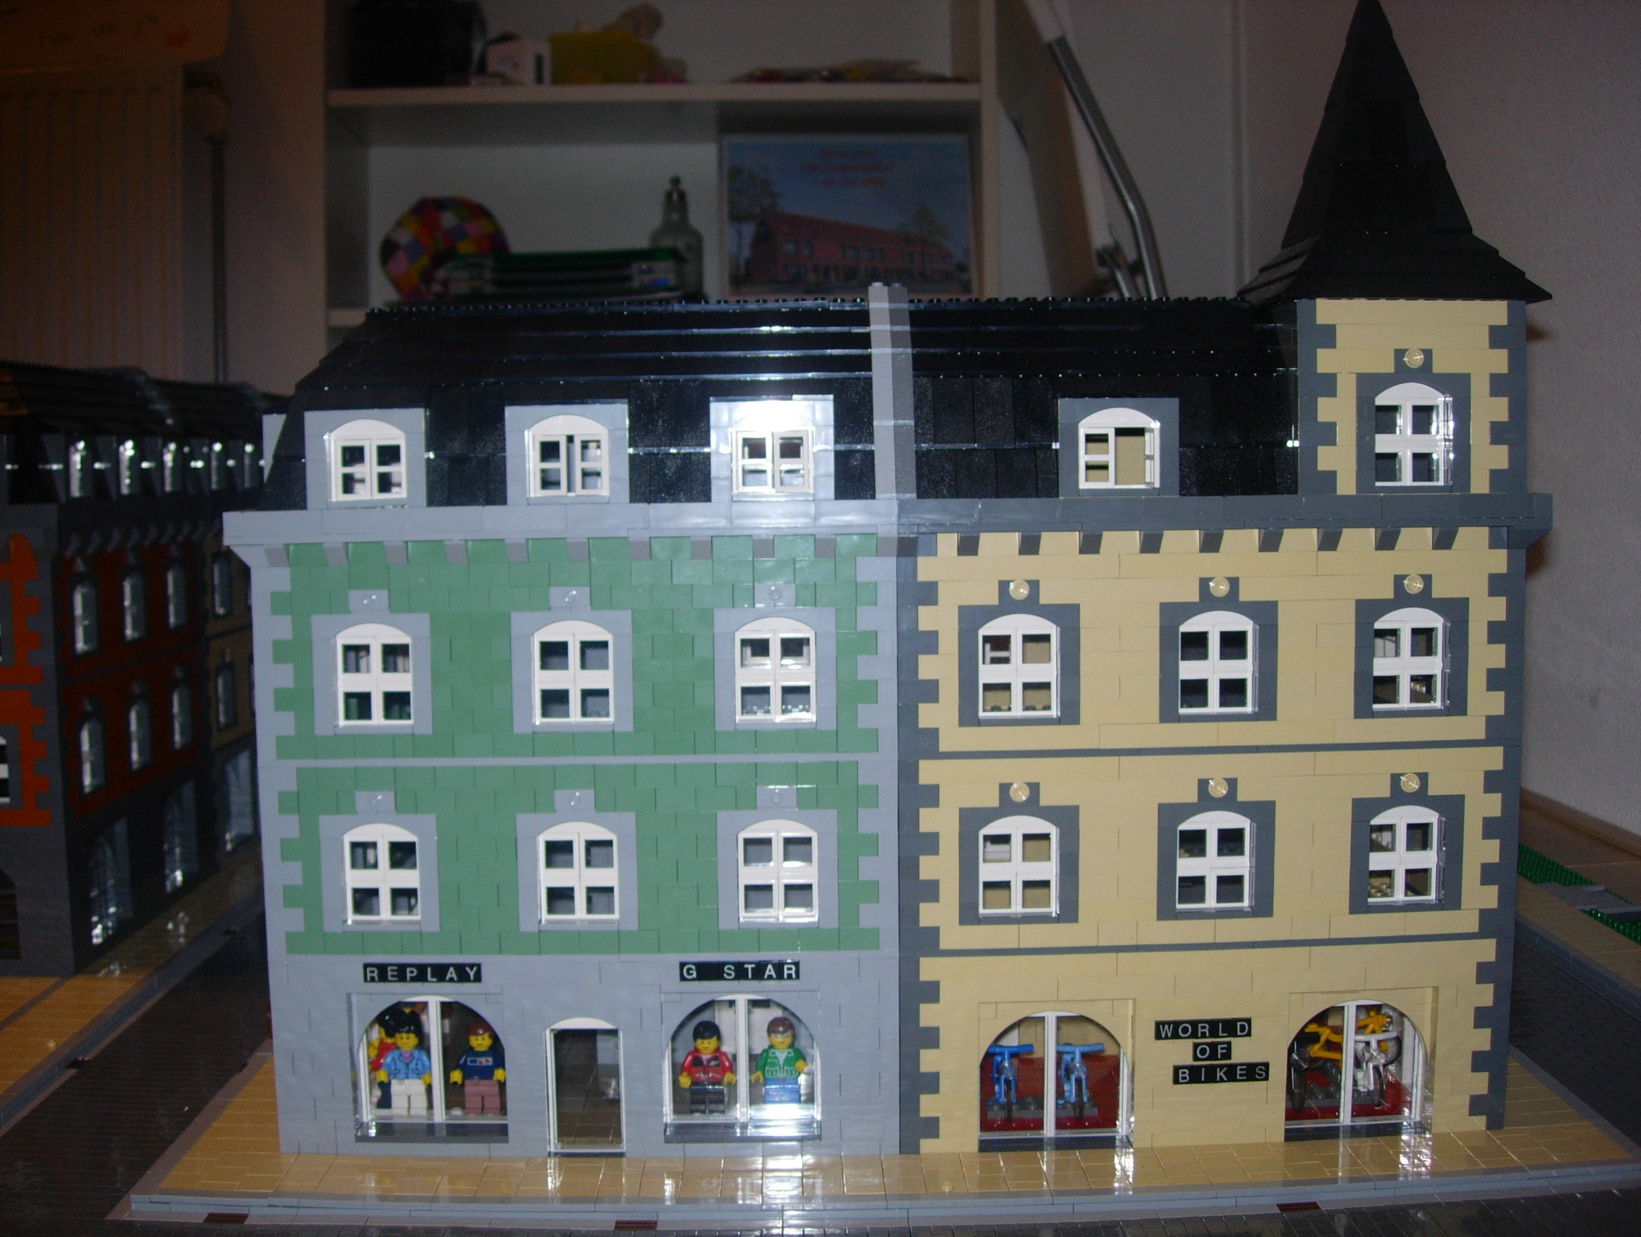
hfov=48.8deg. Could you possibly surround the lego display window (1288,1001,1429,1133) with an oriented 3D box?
[{"bbox_3d":[0.218,0.183,0.741,0.064,0.059,0.010,-1,4,-1],"label":"lego display window"}]

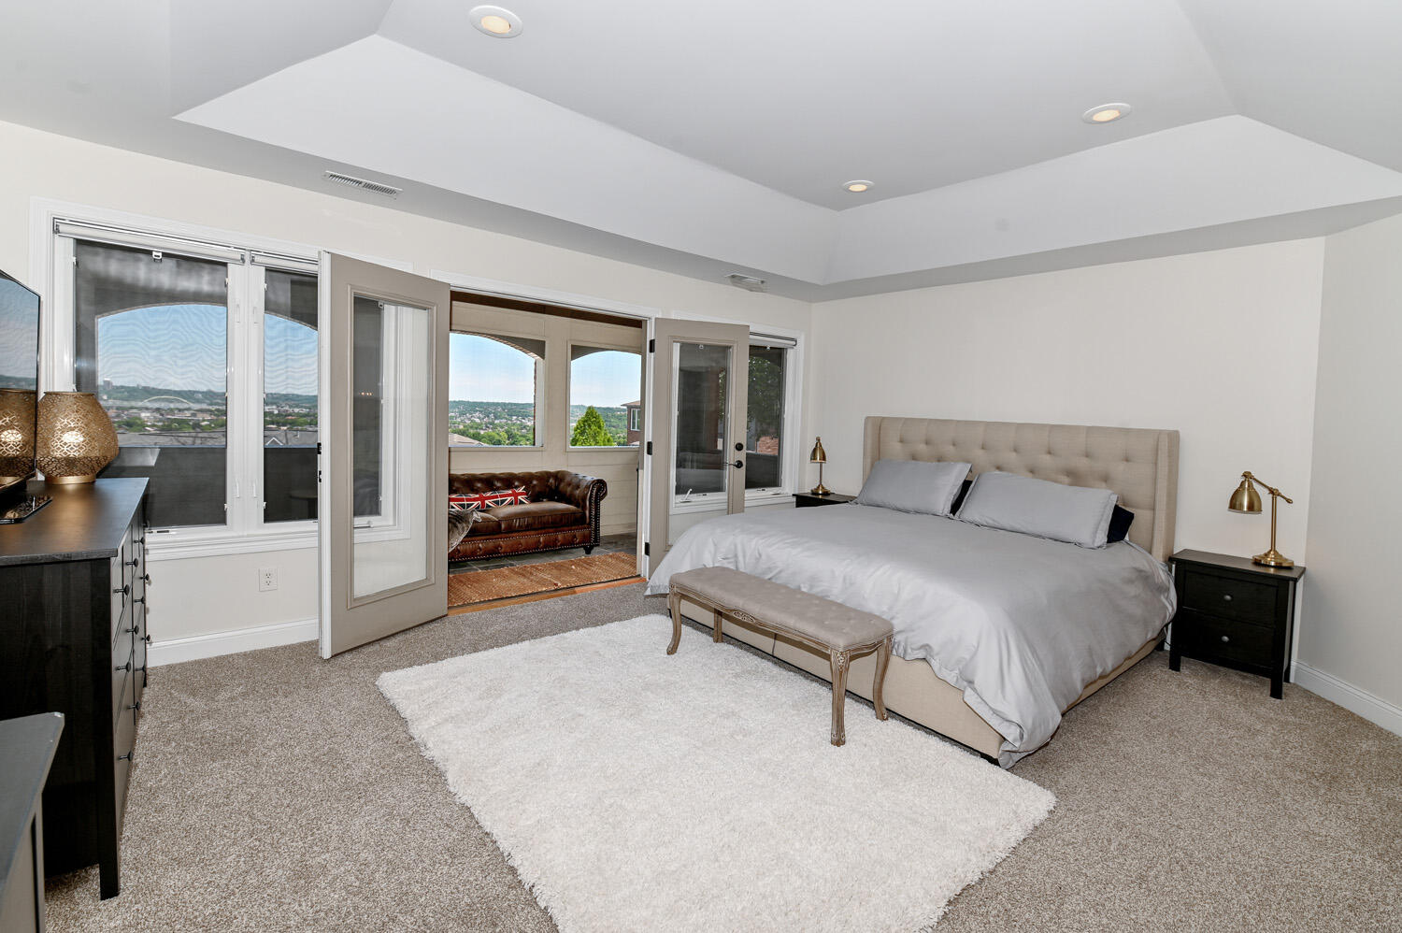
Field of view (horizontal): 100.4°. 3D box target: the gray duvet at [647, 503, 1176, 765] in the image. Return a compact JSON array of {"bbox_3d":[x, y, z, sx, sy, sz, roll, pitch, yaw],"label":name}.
[{"bbox_3d":[1.226,0.724,3.744,2.050,0.620,2.380,-1,6,-40],"label":"gray duvet"}]

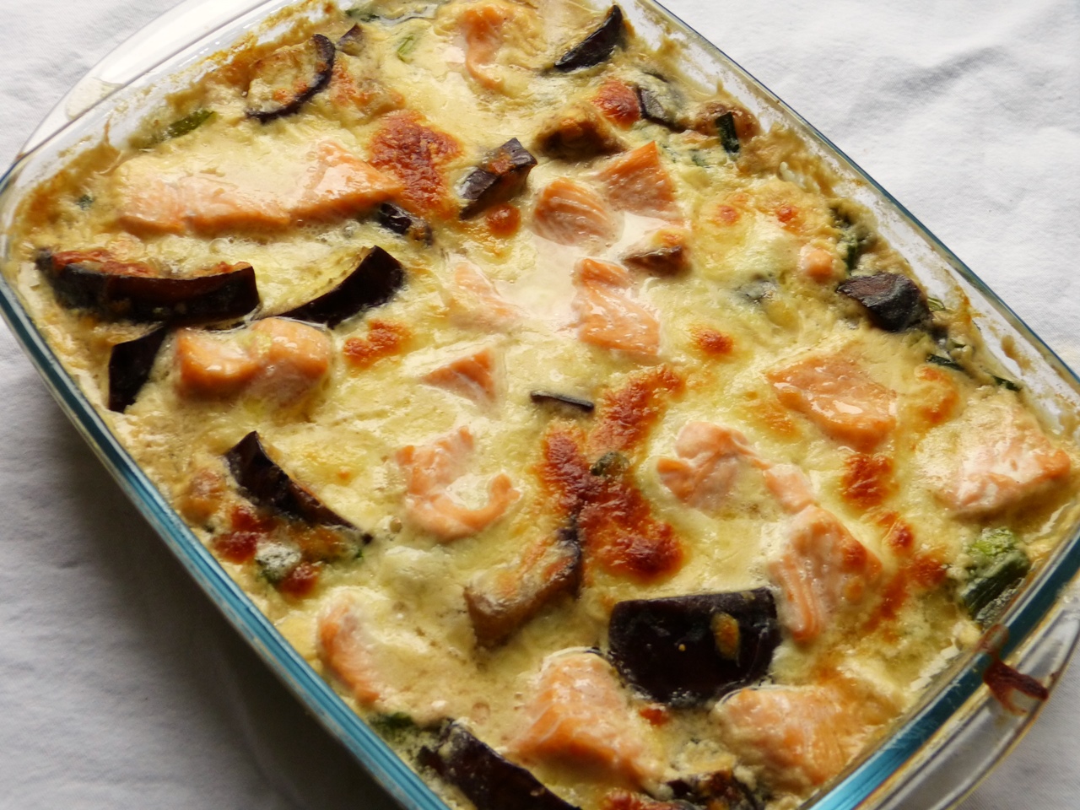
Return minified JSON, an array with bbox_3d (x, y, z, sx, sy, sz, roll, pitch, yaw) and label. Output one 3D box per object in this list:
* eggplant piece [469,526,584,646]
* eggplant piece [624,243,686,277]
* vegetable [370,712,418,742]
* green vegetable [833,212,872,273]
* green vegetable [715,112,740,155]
[{"bbox_3d":[-0.005,0.053,0.444,0.031,0.020,0.016,-34,67,-18],"label":"eggplant piece"},{"bbox_3d":[0.037,-0.047,0.497,0.021,0.007,0.007,3,64,-1],"label":"eggplant piece"},{"bbox_3d":[-0.041,0.090,0.428,0.012,0.005,0.007,5,64,0],"label":"vegetable"},{"bbox_3d":[0.103,-0.054,0.503,0.009,0.009,0.017,-6,64,-5],"label":"green vegetable"},{"bbox_3d":[0.063,-0.092,0.517,0.005,0.005,0.013,-11,65,-7],"label":"green vegetable"}]

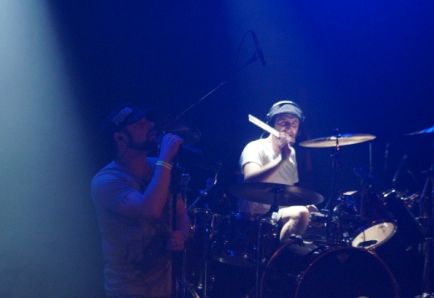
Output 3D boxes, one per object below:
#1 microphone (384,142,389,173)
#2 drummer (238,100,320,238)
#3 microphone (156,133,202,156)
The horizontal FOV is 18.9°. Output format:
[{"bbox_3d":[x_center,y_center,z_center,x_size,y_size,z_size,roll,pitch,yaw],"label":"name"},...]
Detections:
[{"bbox_3d":[0.974,0.049,7.500,0.028,0.170,0.028,4,0,0],"label":"microphone"},{"bbox_3d":[0.420,0.380,7.550,0.620,1.320,0.800,-1,2,-42],"label":"drummer"},{"bbox_3d":[-0.174,-0.018,5.900,0.220,0.050,0.050,21,0,-3],"label":"microphone"}]

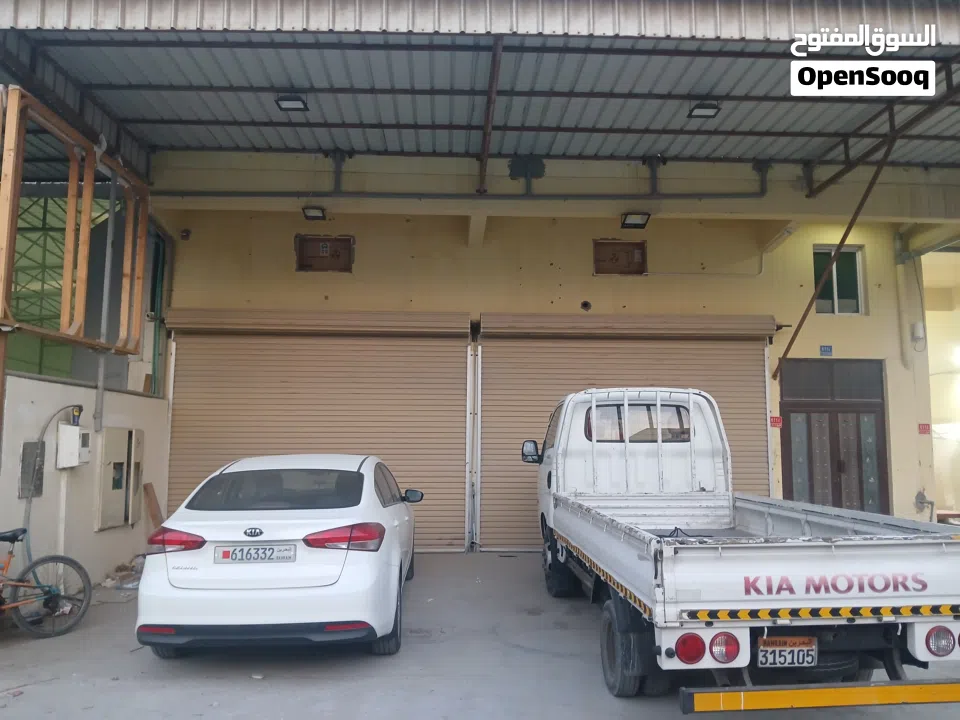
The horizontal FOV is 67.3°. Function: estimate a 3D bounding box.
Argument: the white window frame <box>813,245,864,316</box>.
[{"bbox_3d":[5.343,-1.181,10.729,0.711,1.029,0.100,0,-6,-2],"label":"white window frame"}]

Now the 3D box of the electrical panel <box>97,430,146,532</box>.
[{"bbox_3d":[-4.221,1.397,8.532,0.100,1.130,0.970,0,-6,-2],"label":"electrical panel"}]

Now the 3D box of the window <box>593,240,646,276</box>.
[{"bbox_3d":[2.051,-1.497,10.598,0.782,0.545,0.120,0,-6,-2],"label":"window"}]

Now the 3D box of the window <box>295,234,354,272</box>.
[{"bbox_3d":[-2.248,-1.538,10.479,0.860,0.538,0.120,0,-6,-2],"label":"window"}]

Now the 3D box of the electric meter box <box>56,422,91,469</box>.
[{"bbox_3d":[-4.129,0.869,7.365,0.210,0.463,0.260,0,-6,-2],"label":"electric meter box"}]

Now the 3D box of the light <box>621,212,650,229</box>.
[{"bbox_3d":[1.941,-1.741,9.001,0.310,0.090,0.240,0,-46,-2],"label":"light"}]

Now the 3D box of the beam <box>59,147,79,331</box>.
[{"bbox_3d":[-4.218,-1.228,7.410,0.090,1.903,0.060,0,-6,-2],"label":"beam"}]

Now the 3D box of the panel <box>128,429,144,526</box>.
[{"bbox_3d":[-4.203,1.423,8.771,0.080,1.130,0.500,1,-6,-8],"label":"panel"}]

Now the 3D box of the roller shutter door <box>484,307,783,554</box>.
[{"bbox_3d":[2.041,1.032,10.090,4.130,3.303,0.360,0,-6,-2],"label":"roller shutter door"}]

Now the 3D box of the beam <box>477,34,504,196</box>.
[{"bbox_3d":[0.085,-2.372,7.507,0.070,0.090,3.204,1,-9,-2],"label":"beam"}]

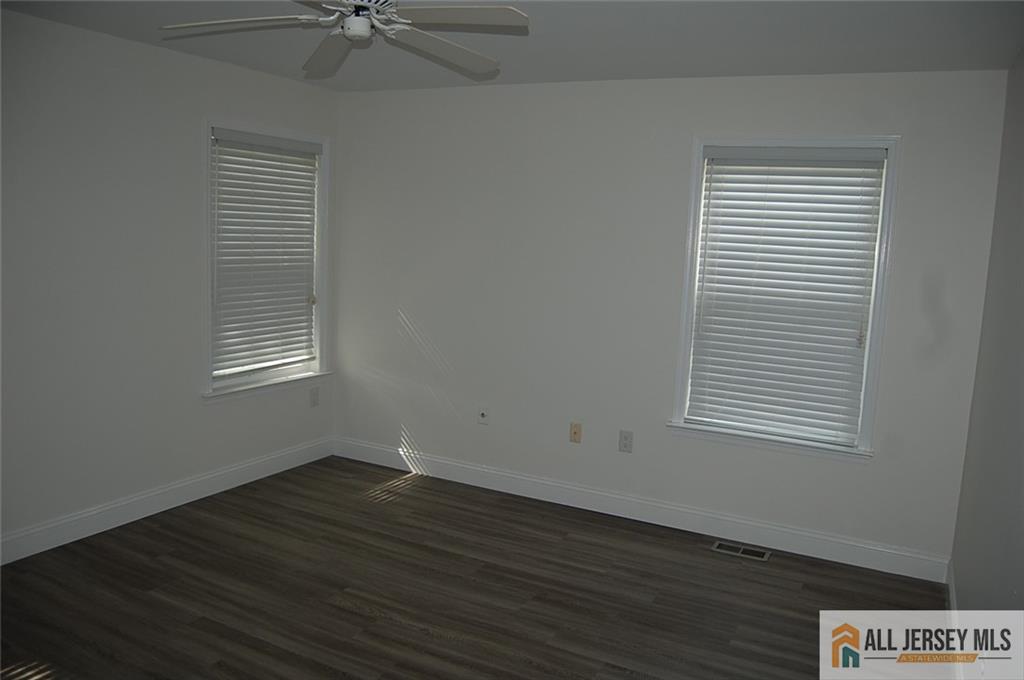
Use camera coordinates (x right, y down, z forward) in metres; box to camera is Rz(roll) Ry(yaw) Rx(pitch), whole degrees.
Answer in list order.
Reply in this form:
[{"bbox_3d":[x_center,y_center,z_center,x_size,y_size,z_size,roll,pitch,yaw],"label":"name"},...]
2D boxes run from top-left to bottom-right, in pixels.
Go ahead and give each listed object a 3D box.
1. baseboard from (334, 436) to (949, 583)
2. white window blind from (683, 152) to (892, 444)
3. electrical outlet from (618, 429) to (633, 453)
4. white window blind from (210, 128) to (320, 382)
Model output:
[{"bbox_3d":[0.426,0.919,4.498,3.734,0.138,0.020,6,9,26],"label":"baseboard"},{"bbox_3d":[1.366,-0.234,3.928,0.873,1.469,0.060,6,9,26],"label":"white window blind"},{"bbox_3d":[0.646,0.579,4.351,0.074,0.119,0.010,6,9,26],"label":"electrical outlet"},{"bbox_3d":[-1.480,-0.525,4.667,0.060,1.388,0.898,6,9,26],"label":"white window blind"}]

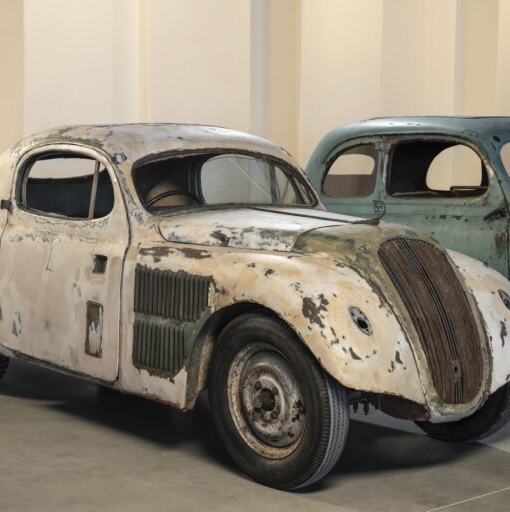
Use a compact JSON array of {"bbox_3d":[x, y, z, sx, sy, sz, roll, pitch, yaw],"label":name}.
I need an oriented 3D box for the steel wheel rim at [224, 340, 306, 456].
[{"bbox_3d":[0.082,0.552,4.250,0.115,0.443,0.443,-4,7,-42],"label":"steel wheel rim"}]

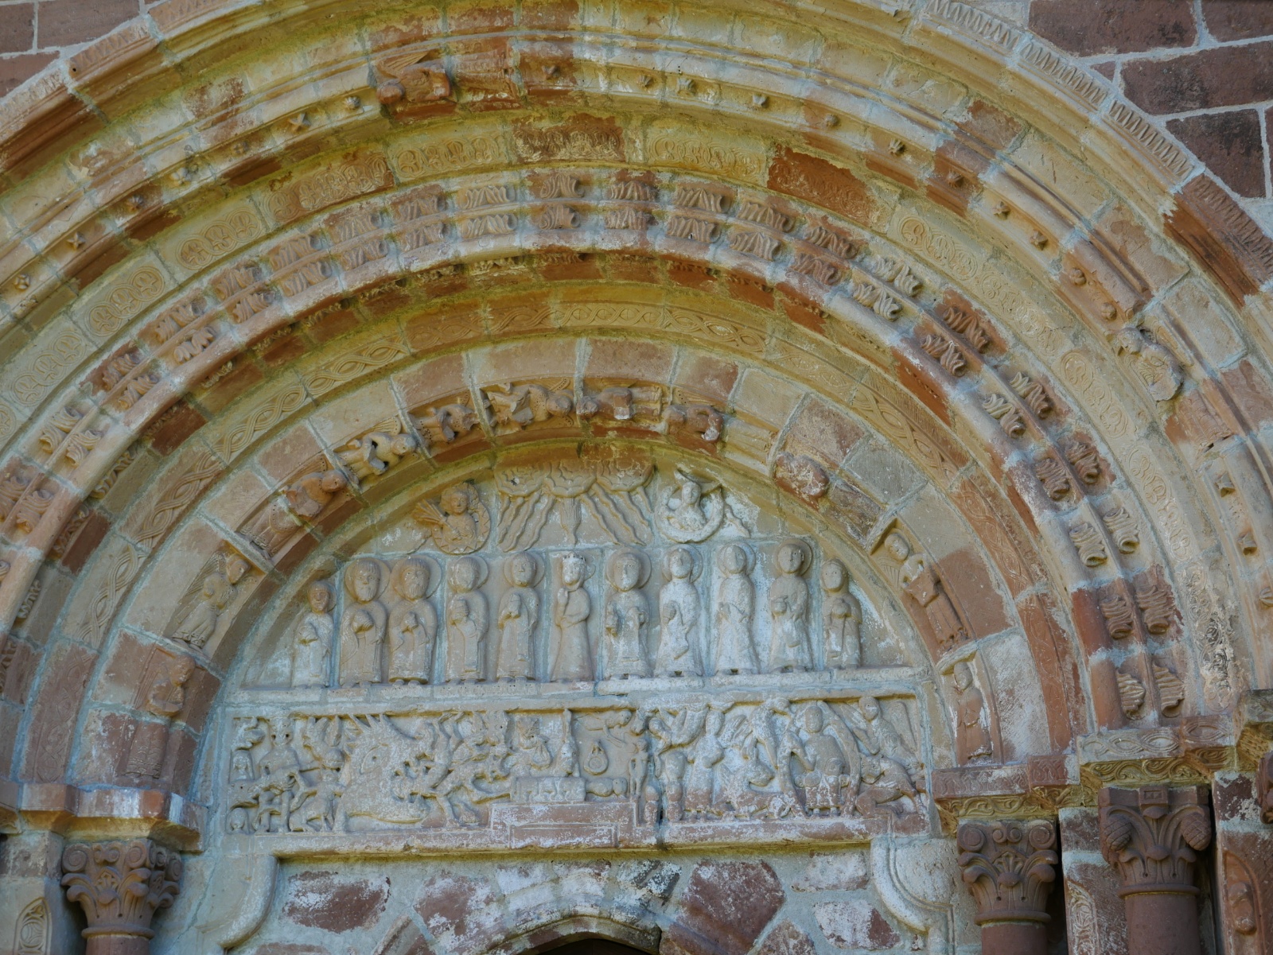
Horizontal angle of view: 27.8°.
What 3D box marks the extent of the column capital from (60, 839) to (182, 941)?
[{"bbox_3d":[-1.502,1.205,7.500,0.265,0.275,0.270,-2,-13,7],"label":"column capital"}]

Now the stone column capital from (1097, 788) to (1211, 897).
[{"bbox_3d":[1.365,0.955,6.775,0.275,0.275,0.275,-2,-13,7],"label":"stone column capital"}]

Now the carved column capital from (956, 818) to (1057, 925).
[{"bbox_3d":[1.037,1.102,7.206,0.265,0.280,0.265,-2,-13,7],"label":"carved column capital"}]

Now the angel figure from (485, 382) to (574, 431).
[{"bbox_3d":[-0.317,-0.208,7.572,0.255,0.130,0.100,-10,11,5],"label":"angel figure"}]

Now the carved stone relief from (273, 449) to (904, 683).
[{"bbox_3d":[-0.176,0.284,7.655,1.870,0.690,0.140,-2,-13,7],"label":"carved stone relief"}]

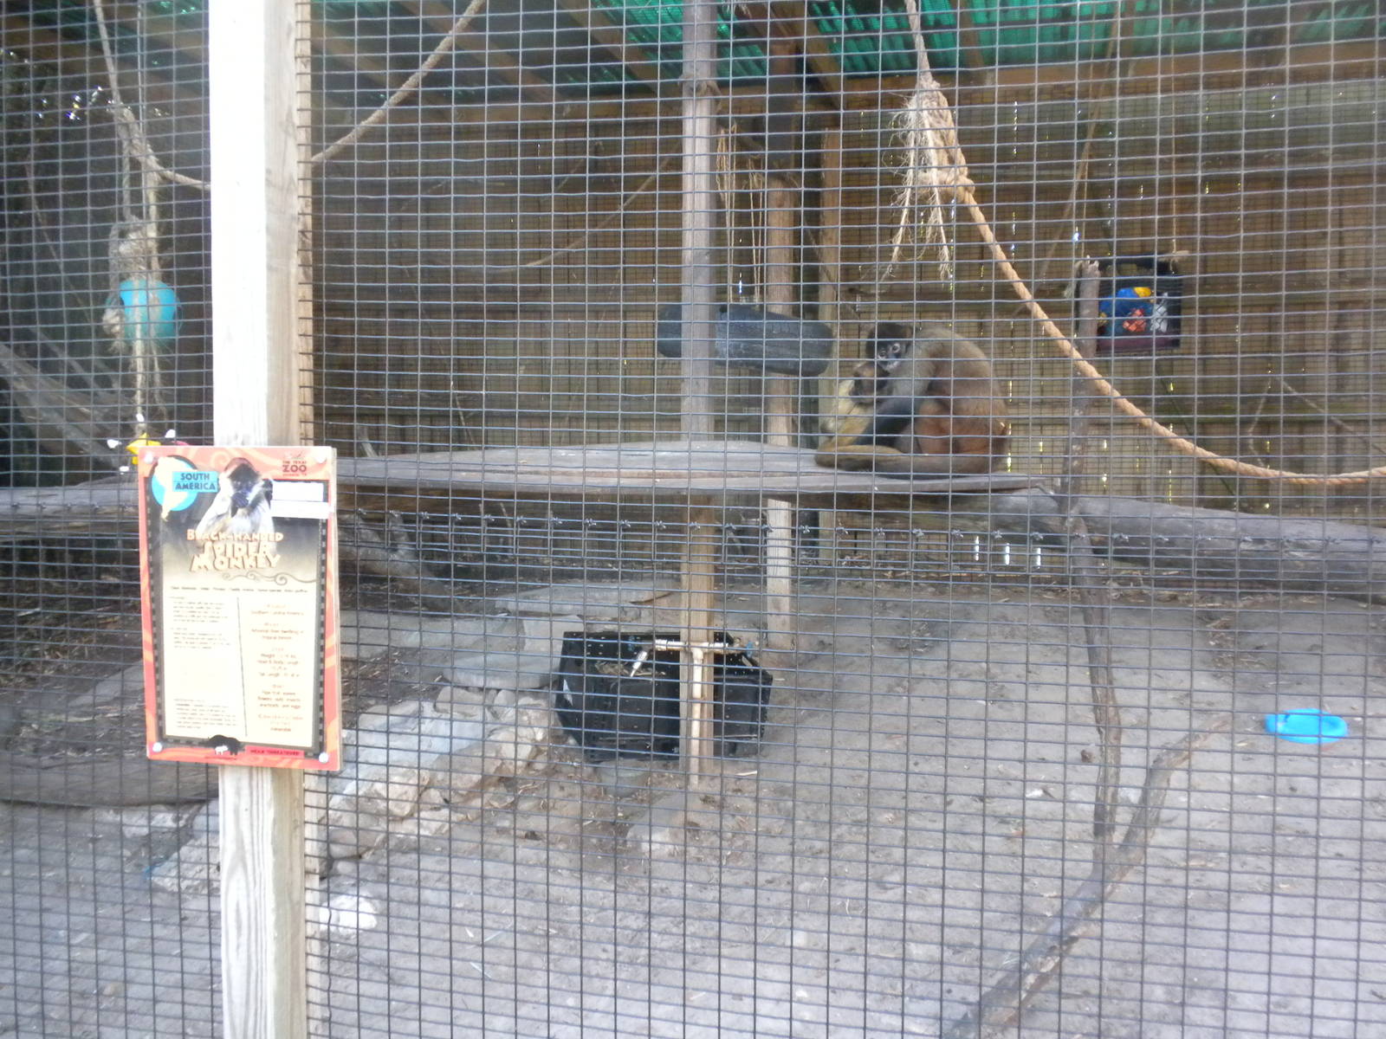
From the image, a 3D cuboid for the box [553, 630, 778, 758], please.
[{"bbox_3d":[-0.107,0.570,4.880,0.590,0.275,0.410,2,12,-19],"label":"box"}]

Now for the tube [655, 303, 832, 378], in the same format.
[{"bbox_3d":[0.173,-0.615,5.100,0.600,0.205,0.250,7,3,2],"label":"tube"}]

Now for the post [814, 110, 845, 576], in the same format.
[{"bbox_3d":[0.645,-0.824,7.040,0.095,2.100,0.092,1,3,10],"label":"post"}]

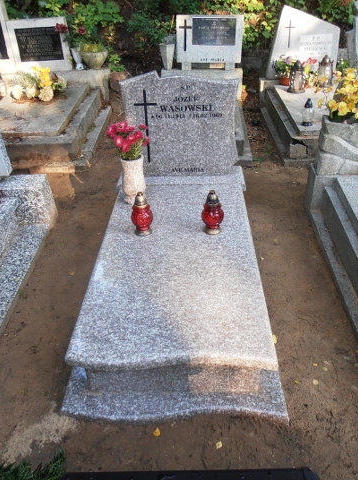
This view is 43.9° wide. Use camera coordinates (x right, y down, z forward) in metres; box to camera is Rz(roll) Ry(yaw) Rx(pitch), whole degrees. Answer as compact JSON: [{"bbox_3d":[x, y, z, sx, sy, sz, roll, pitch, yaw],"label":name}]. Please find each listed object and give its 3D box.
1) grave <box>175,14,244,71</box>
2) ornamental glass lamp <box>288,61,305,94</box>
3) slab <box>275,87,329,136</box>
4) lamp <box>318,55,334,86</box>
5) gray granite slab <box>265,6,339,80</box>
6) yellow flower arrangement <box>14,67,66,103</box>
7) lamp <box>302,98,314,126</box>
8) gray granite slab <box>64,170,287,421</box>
[{"bbox_3d":[0.334,-2.133,4.822,0.705,0.560,0.090,0,34,2],"label":"grave"},{"bbox_3d":[1.180,-1.622,4.419,0.160,0.285,0.160,0,34,2],"label":"ornamental glass lamp"},{"bbox_3d":[1.315,-1.231,4.116,0.653,0.050,1.370,0,34,2],"label":"slab"},{"bbox_3d":[1.495,-1.720,4.554,0.150,0.285,0.150,0,34,2],"label":"lamp"},{"bbox_3d":[1.284,-2.021,4.577,0.720,0.680,0.110,0,34,2],"label":"gray granite slab"},{"bbox_3d":[-1.443,-1.590,4.520,0.490,0.270,0.310,0,34,2],"label":"yellow flower arrangement"},{"bbox_3d":[1.062,-1.039,3.612,0.095,0.207,0.095,0,34,2],"label":"lamp"},{"bbox_3d":[-0.005,0.098,2.381,0.870,0.270,1.780,0,34,2],"label":"gray granite slab"}]

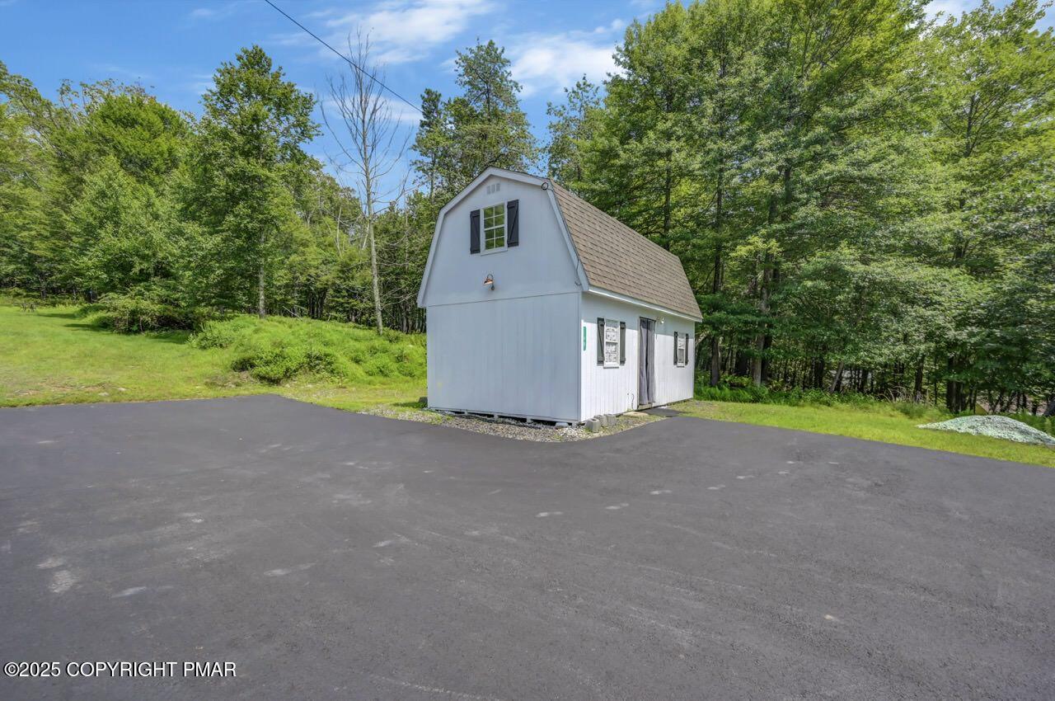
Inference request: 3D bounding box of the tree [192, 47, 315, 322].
[{"bbox_3d":[-16.229,-10.030,26.000,7.216,15.784,6.999,0,-1,0],"label":"tree"}]

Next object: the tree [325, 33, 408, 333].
[{"bbox_3d":[-8.527,-8.743,23.000,4.145,15.571,4.021,0,-1,0],"label":"tree"}]

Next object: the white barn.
[{"bbox_3d":[1.462,-1.145,12.473,4.721,5.468,7.657,0,-2,36],"label":"white barn"}]

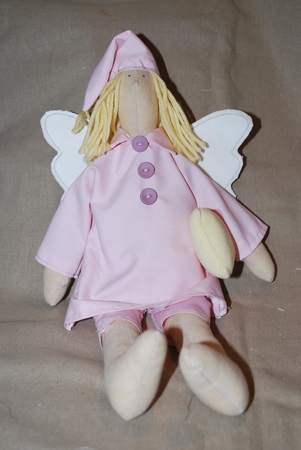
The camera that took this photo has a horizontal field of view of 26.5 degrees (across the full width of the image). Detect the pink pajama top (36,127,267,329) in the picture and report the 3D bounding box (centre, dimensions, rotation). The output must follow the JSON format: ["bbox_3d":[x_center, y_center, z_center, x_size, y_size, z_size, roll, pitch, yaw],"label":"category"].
[{"bbox_3d":[0.000,0.002,0.640,0.225,0.075,0.200,-4,77,-3],"label":"pink pajama top"}]

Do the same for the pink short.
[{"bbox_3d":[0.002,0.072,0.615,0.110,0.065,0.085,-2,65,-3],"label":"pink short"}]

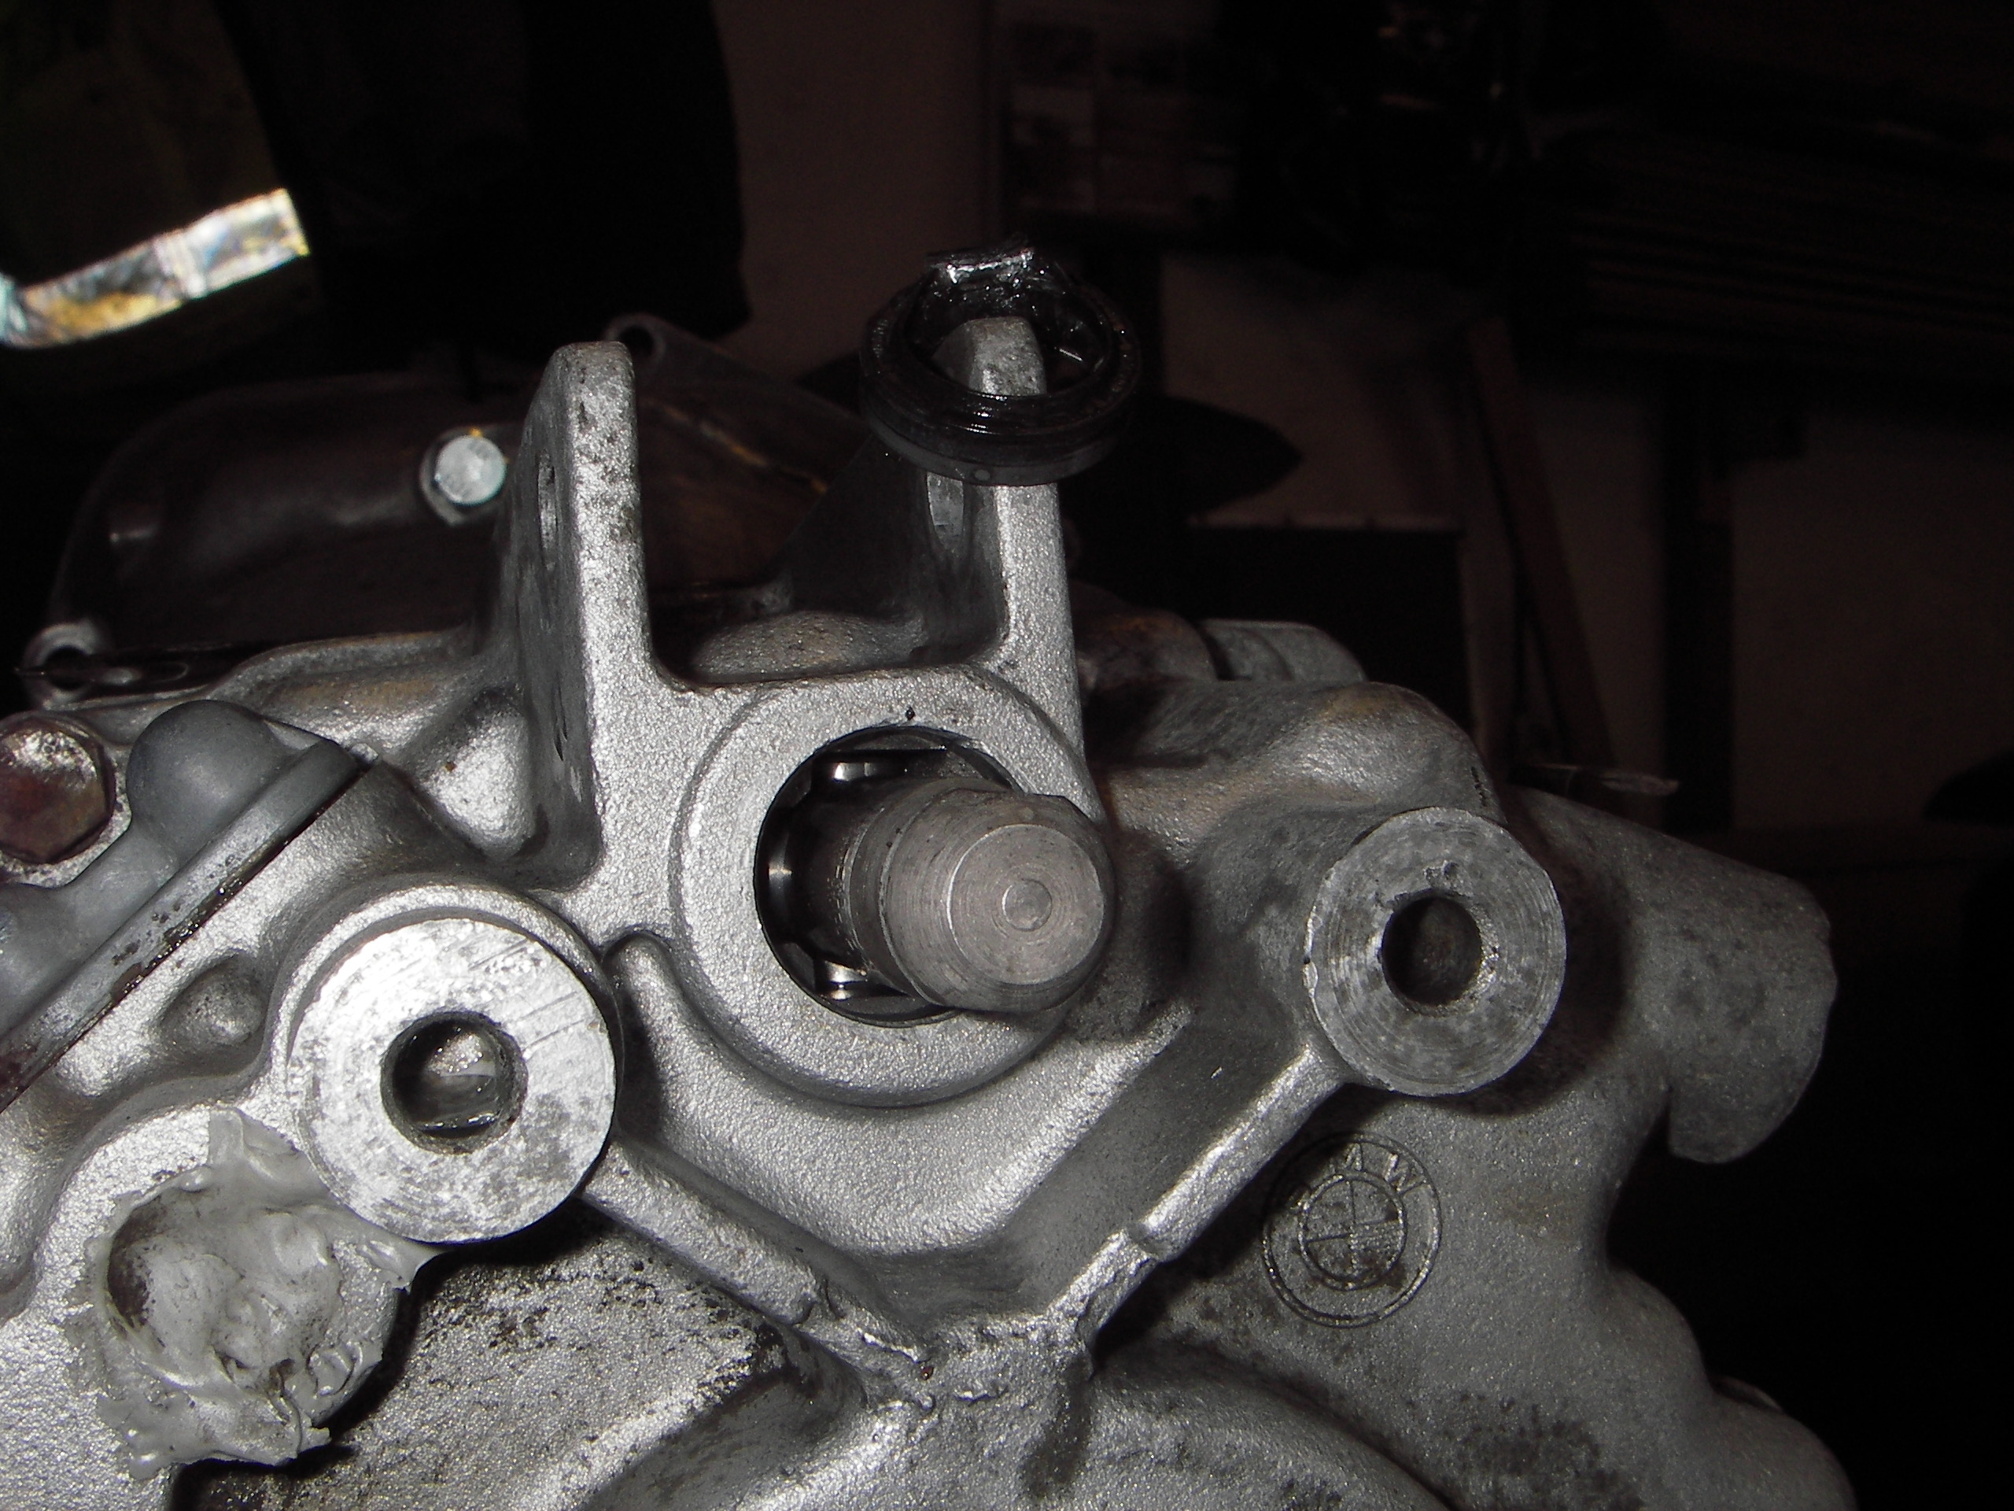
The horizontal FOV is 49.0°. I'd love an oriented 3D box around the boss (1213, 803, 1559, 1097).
[{"bbox_3d":[0.035,0.017,0.204,0.025,0.025,0.021,0,-1,-17],"label":"boss"}]

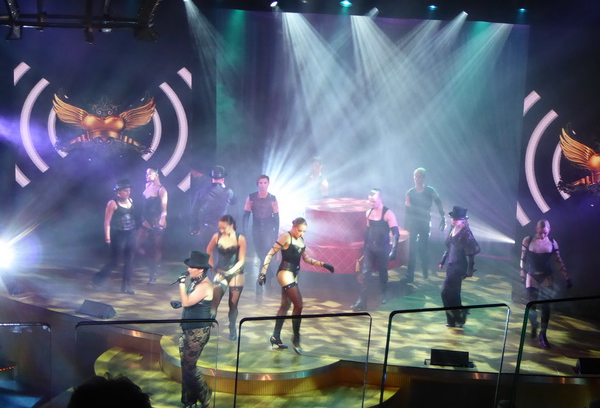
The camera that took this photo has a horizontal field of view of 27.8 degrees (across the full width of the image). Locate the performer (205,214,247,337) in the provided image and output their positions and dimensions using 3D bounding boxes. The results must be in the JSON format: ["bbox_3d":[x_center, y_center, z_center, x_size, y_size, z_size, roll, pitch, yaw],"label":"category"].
[{"bbox_3d":[-0.941,0.941,16.010,0.540,1.650,0.480,5,11,18],"label":"performer"}]

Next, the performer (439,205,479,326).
[{"bbox_3d":[2.246,0.874,17.209,0.420,1.725,0.500,-8,15,-41],"label":"performer"}]

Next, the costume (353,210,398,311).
[{"bbox_3d":[1.123,0.747,17.779,0.600,1.500,0.580,8,12,29],"label":"costume"}]

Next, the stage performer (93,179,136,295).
[{"bbox_3d":[-2.804,0.482,18.394,0.500,1.718,0.550,-6,14,-33],"label":"stage performer"}]

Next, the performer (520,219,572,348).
[{"bbox_3d":[3.293,1.038,16.127,0.670,1.670,0.500,3,11,5],"label":"performer"}]

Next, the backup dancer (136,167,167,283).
[{"bbox_3d":[-2.273,0.334,18.618,0.450,1.790,0.420,11,14,38],"label":"backup dancer"}]

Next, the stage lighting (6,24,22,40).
[{"bbox_3d":[-3.294,-1.990,14.000,0.200,0.220,0.200,0,11,-10],"label":"stage lighting"}]

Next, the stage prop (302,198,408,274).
[{"bbox_3d":[0.765,0.473,20.990,2.280,0.930,2.280,2,11,2],"label":"stage prop"}]

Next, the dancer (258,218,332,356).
[{"bbox_3d":[-0.046,1.035,15.575,0.800,1.680,0.700,-9,15,-44],"label":"dancer"}]

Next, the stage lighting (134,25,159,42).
[{"bbox_3d":[-1.518,-1.686,12.000,0.220,0.160,0.220,-2,12,-18],"label":"stage lighting"}]

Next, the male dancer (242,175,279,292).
[{"bbox_3d":[-0.559,0.528,17.834,0.540,1.810,0.420,2,11,0],"label":"male dancer"}]

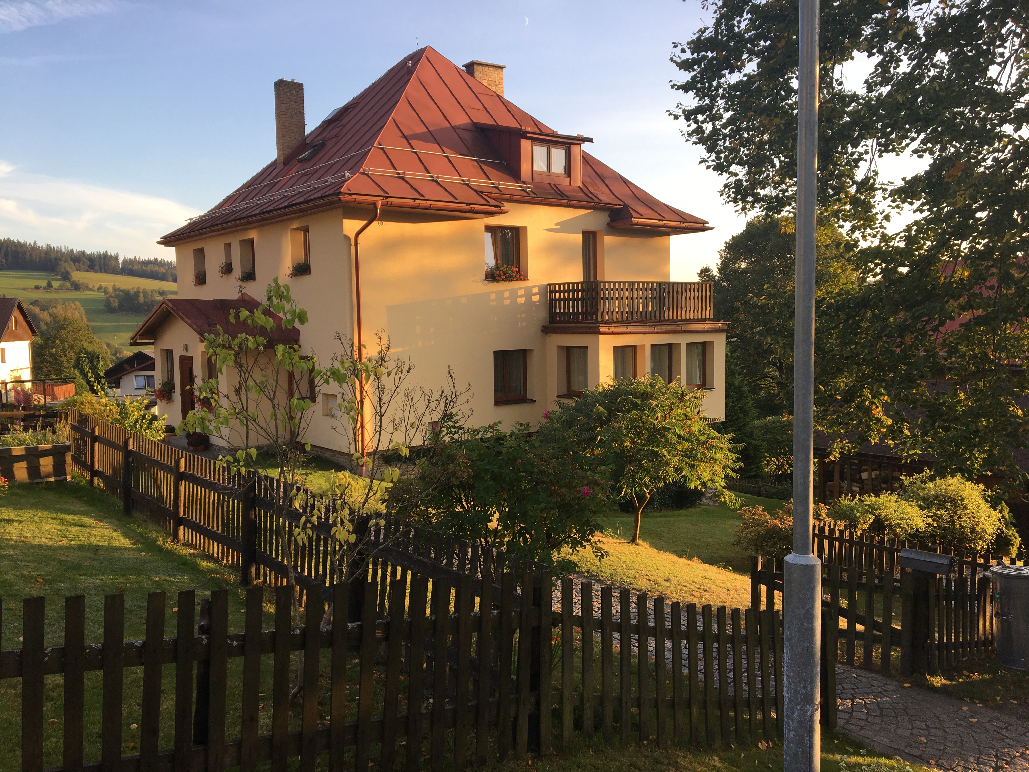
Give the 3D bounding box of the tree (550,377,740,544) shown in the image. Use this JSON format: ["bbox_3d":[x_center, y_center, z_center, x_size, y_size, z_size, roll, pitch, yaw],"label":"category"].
[{"bbox_3d":[1.825,1.009,12.000,2.400,2.300,2.250,-1,5,0],"label":"tree"}]

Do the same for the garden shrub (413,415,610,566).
[{"bbox_3d":[-0.028,0.998,7.500,1.650,1.450,1.500,-1,5,0],"label":"garden shrub"}]

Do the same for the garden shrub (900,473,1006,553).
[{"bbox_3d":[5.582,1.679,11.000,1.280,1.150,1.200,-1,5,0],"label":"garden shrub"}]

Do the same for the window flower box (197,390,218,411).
[{"bbox_3d":[-7.759,0.390,21.501,0.320,0.450,0.900,-5,6,-39],"label":"window flower box"}]

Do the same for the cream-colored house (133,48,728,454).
[{"bbox_3d":[-3.092,-4.515,25.722,13.650,11.410,13.700,-5,6,-39],"label":"cream-colored house"}]

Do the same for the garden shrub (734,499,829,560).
[{"bbox_3d":[3.526,1.936,11.400,1.180,0.900,1.100,-1,5,0],"label":"garden shrub"}]

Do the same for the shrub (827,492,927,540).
[{"bbox_3d":[4.913,1.888,11.700,1.300,0.900,1.150,-1,5,0],"label":"shrub"}]

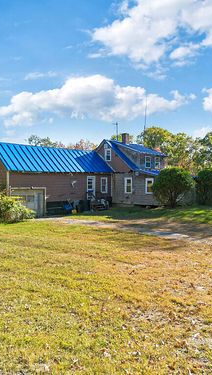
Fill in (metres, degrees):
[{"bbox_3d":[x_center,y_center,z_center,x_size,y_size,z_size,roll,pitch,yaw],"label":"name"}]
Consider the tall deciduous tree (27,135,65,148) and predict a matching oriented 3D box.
[{"bbox_3d":[-9.770,-3.400,56.000,6.800,10.200,6.800,0,0,0],"label":"tall deciduous tree"}]

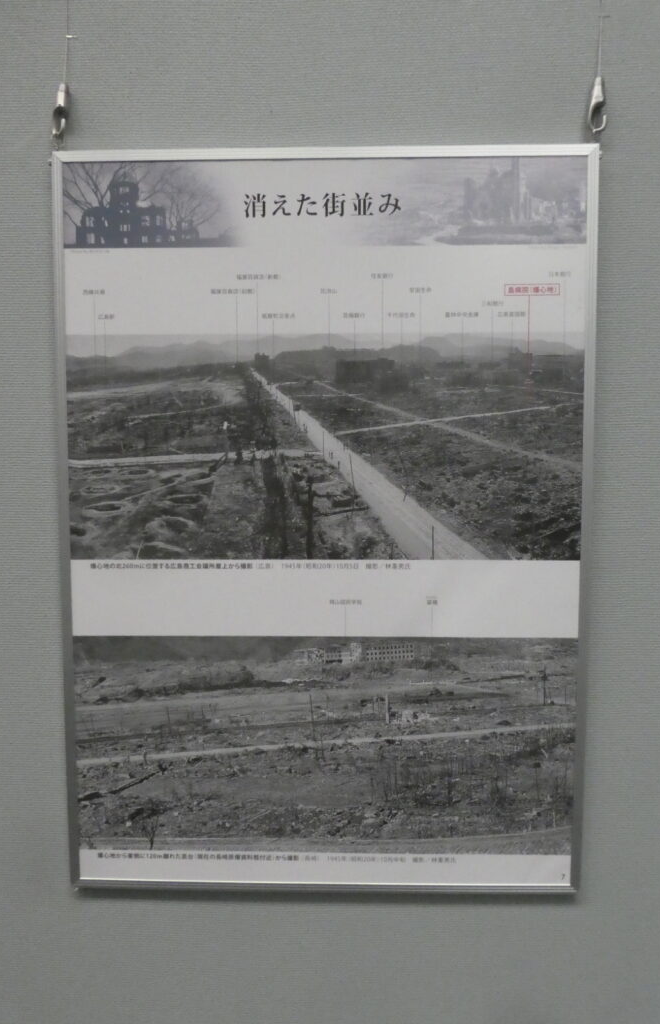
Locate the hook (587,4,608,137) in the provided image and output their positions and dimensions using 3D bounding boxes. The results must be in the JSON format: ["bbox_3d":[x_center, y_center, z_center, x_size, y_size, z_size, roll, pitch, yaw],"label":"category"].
[{"bbox_3d":[0.268,-0.441,0.711,0.020,0.122,0.015,0,3,2],"label":"hook"}]

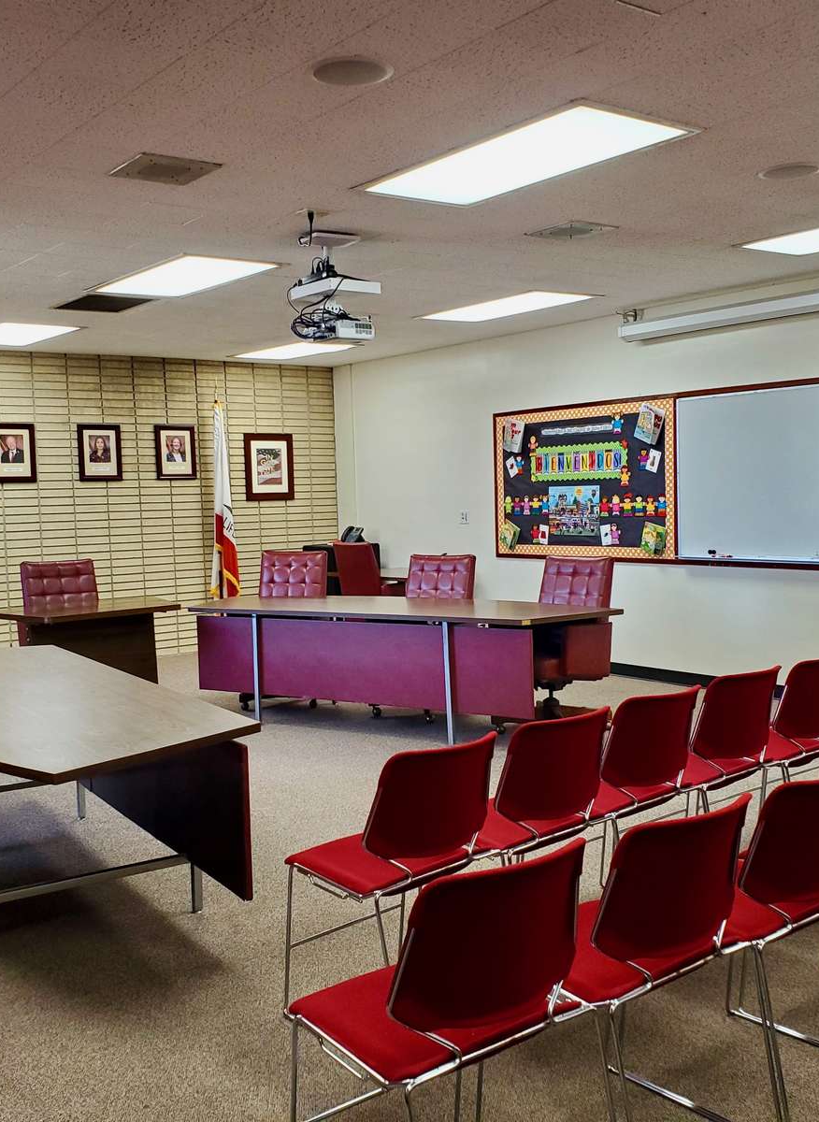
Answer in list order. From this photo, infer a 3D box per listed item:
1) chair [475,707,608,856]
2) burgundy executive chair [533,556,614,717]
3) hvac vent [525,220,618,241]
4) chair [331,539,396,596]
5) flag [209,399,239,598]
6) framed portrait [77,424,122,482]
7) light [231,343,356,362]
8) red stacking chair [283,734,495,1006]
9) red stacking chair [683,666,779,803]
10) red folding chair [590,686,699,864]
[{"bbox_3d":[0.364,0.864,3.524,0.500,0.780,0.530,-5,5,-37],"label":"chair"},{"bbox_3d":[0.857,0.505,6.650,0.650,1.010,0.720,0,4,31],"label":"burgundy executive chair"},{"bbox_3d":[0.790,-1.611,5.494,0.305,0.040,0.310,-5,5,-37],"label":"hvac vent"},{"bbox_3d":[-0.228,0.330,9.801,0.650,1.010,0.720,2,5,45],"label":"chair"},{"bbox_3d":[-1.709,-0.515,10.381,0.250,1.950,0.200,-5,5,-38],"label":"flag"},{"bbox_3d":[-2.772,-0.965,10.056,0.390,0.505,0.030,-4,4,-35],"label":"framed portrait"},{"bbox_3d":[-1.013,-1.858,9.941,0.610,0.060,1.220,-5,5,-37],"label":"light"},{"bbox_3d":[-0.050,0.871,3.145,0.480,0.775,0.530,-5,5,-40],"label":"red stacking chair"},{"bbox_3d":[1.102,0.792,4.020,0.480,0.770,0.540,-5,5,-37],"label":"red stacking chair"},{"bbox_3d":[0.676,0.810,3.748,0.480,0.775,0.530,-5,5,-40],"label":"red folding chair"}]

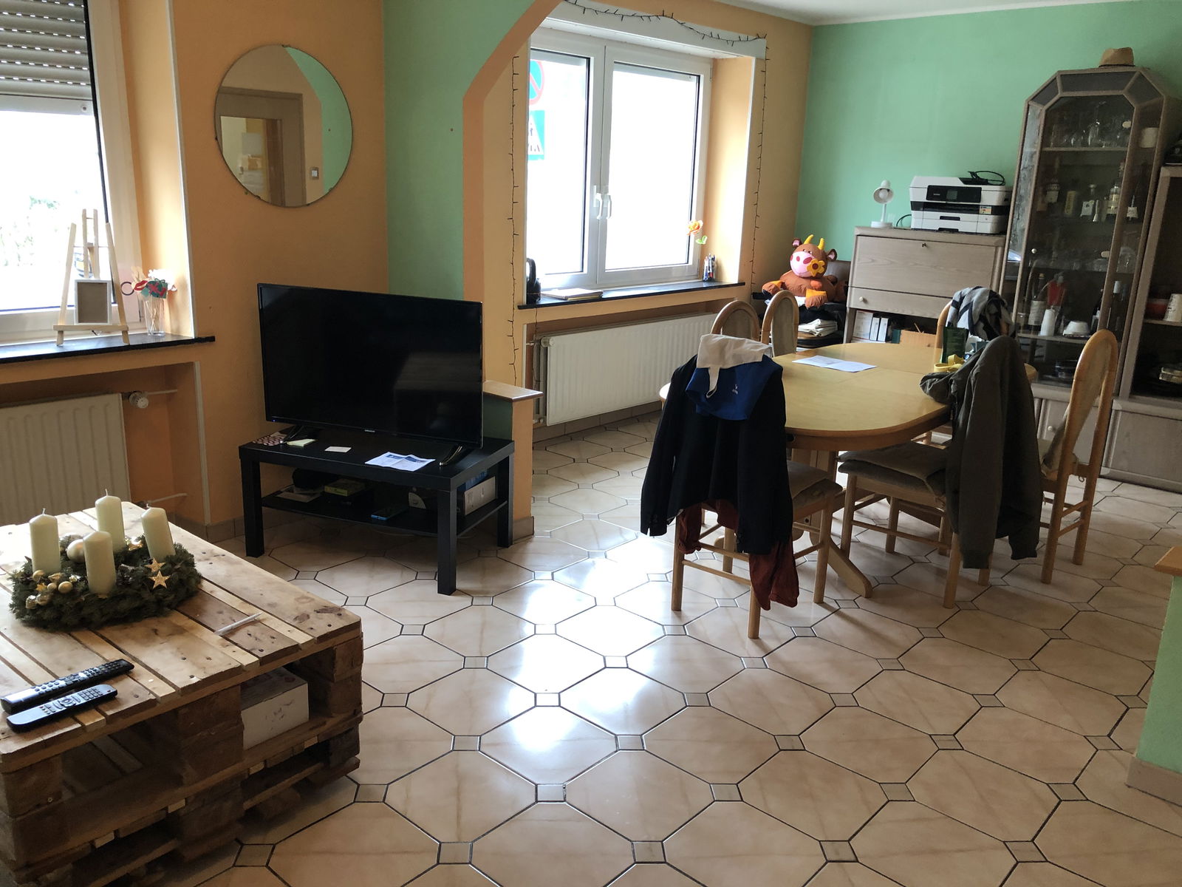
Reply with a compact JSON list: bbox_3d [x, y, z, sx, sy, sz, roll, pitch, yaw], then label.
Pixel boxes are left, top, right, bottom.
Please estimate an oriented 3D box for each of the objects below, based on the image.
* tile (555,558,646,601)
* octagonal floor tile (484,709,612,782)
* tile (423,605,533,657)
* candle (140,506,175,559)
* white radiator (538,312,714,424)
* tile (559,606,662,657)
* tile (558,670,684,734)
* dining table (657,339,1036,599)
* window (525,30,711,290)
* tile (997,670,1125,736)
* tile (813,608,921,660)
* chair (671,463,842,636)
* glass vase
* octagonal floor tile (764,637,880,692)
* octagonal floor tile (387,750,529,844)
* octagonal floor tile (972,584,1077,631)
[{"bbox_3d":[0.042,0.523,3.694,0.310,0.010,0.310,16,21,40],"label":"tile"},{"bbox_3d":[-0.115,0.822,2.615,0.315,0.010,0.315,15,20,39],"label":"octagonal floor tile"},{"bbox_3d":[-0.378,0.638,3.253,0.313,0.010,0.313,15,20,39],"label":"tile"},{"bbox_3d":[-1.135,0.239,2.511,0.061,0.134,0.061,-13,20,-26],"label":"candle"},{"bbox_3d":[0.281,-0.523,6.204,0.150,0.520,1.750,15,20,39],"label":"white radiator"},{"bbox_3d":[0.069,0.647,3.283,0.313,0.010,0.313,15,20,39],"label":"tile"},{"bbox_3d":[0.096,0.769,2.853,0.313,0.010,0.313,15,20,39],"label":"tile"},{"bbox_3d":[1.078,0.091,3.969,0.917,0.748,2.030,15,20,39],"label":"dining table"},{"bbox_3d":[0.096,-1.746,6.054,0.100,1.500,2.080,16,20,40],"label":"window"},{"bbox_3d":[1.438,0.788,2.923,0.312,0.010,0.312,15,20,39],"label":"tile"},{"bbox_3d":[0.964,0.658,3.328,0.312,0.010,0.312,15,20,39],"label":"tile"},{"bbox_3d":[0.592,0.108,3.407,0.460,1.000,0.490,14,20,36],"label":"chair"},{"bbox_3d":[-1.683,-0.491,3.681,0.077,0.155,0.077,-6,18,-28],"label":"glass vase"},{"bbox_3d":[0.753,0.722,3.114,0.313,0.010,0.313,15,20,39],"label":"octagonal floor tile"},{"bbox_3d":[-0.325,0.880,2.399,0.310,0.010,0.310,16,21,40],"label":"octagonal floor tile"},{"bbox_3d":[1.631,0.610,3.591,0.312,0.010,0.312,15,20,39],"label":"octagonal floor tile"}]

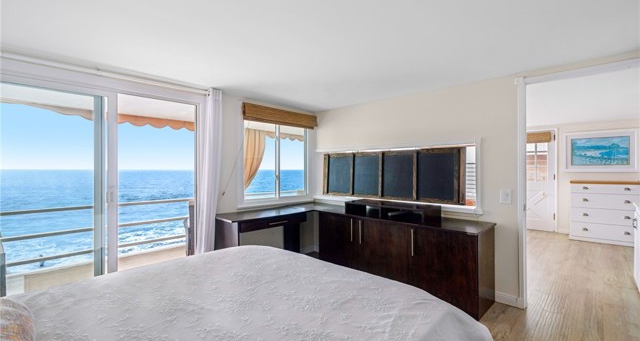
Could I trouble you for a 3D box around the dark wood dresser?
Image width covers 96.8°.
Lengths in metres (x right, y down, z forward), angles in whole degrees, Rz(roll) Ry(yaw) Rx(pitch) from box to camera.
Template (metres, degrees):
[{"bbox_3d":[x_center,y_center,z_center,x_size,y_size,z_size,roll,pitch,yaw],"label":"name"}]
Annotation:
[{"bbox_3d":[0.817,0.834,3.135,1.811,0.812,0.490,0,0,43],"label":"dark wood dresser"}]

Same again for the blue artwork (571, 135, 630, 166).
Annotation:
[{"bbox_3d":[5.144,-0.350,5.225,0.778,0.539,0.035,0,0,43],"label":"blue artwork"}]

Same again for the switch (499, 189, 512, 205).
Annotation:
[{"bbox_3d":[1.725,0.244,2.631,0.082,0.121,0.015,0,0,43],"label":"switch"}]

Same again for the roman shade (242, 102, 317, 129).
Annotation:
[{"bbox_3d":[-0.486,-0.703,3.853,0.081,0.202,1.248,0,0,43],"label":"roman shade"}]

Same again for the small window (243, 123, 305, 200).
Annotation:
[{"bbox_3d":[-0.559,-0.154,3.824,0.080,1.056,1.093,0,0,43],"label":"small window"}]

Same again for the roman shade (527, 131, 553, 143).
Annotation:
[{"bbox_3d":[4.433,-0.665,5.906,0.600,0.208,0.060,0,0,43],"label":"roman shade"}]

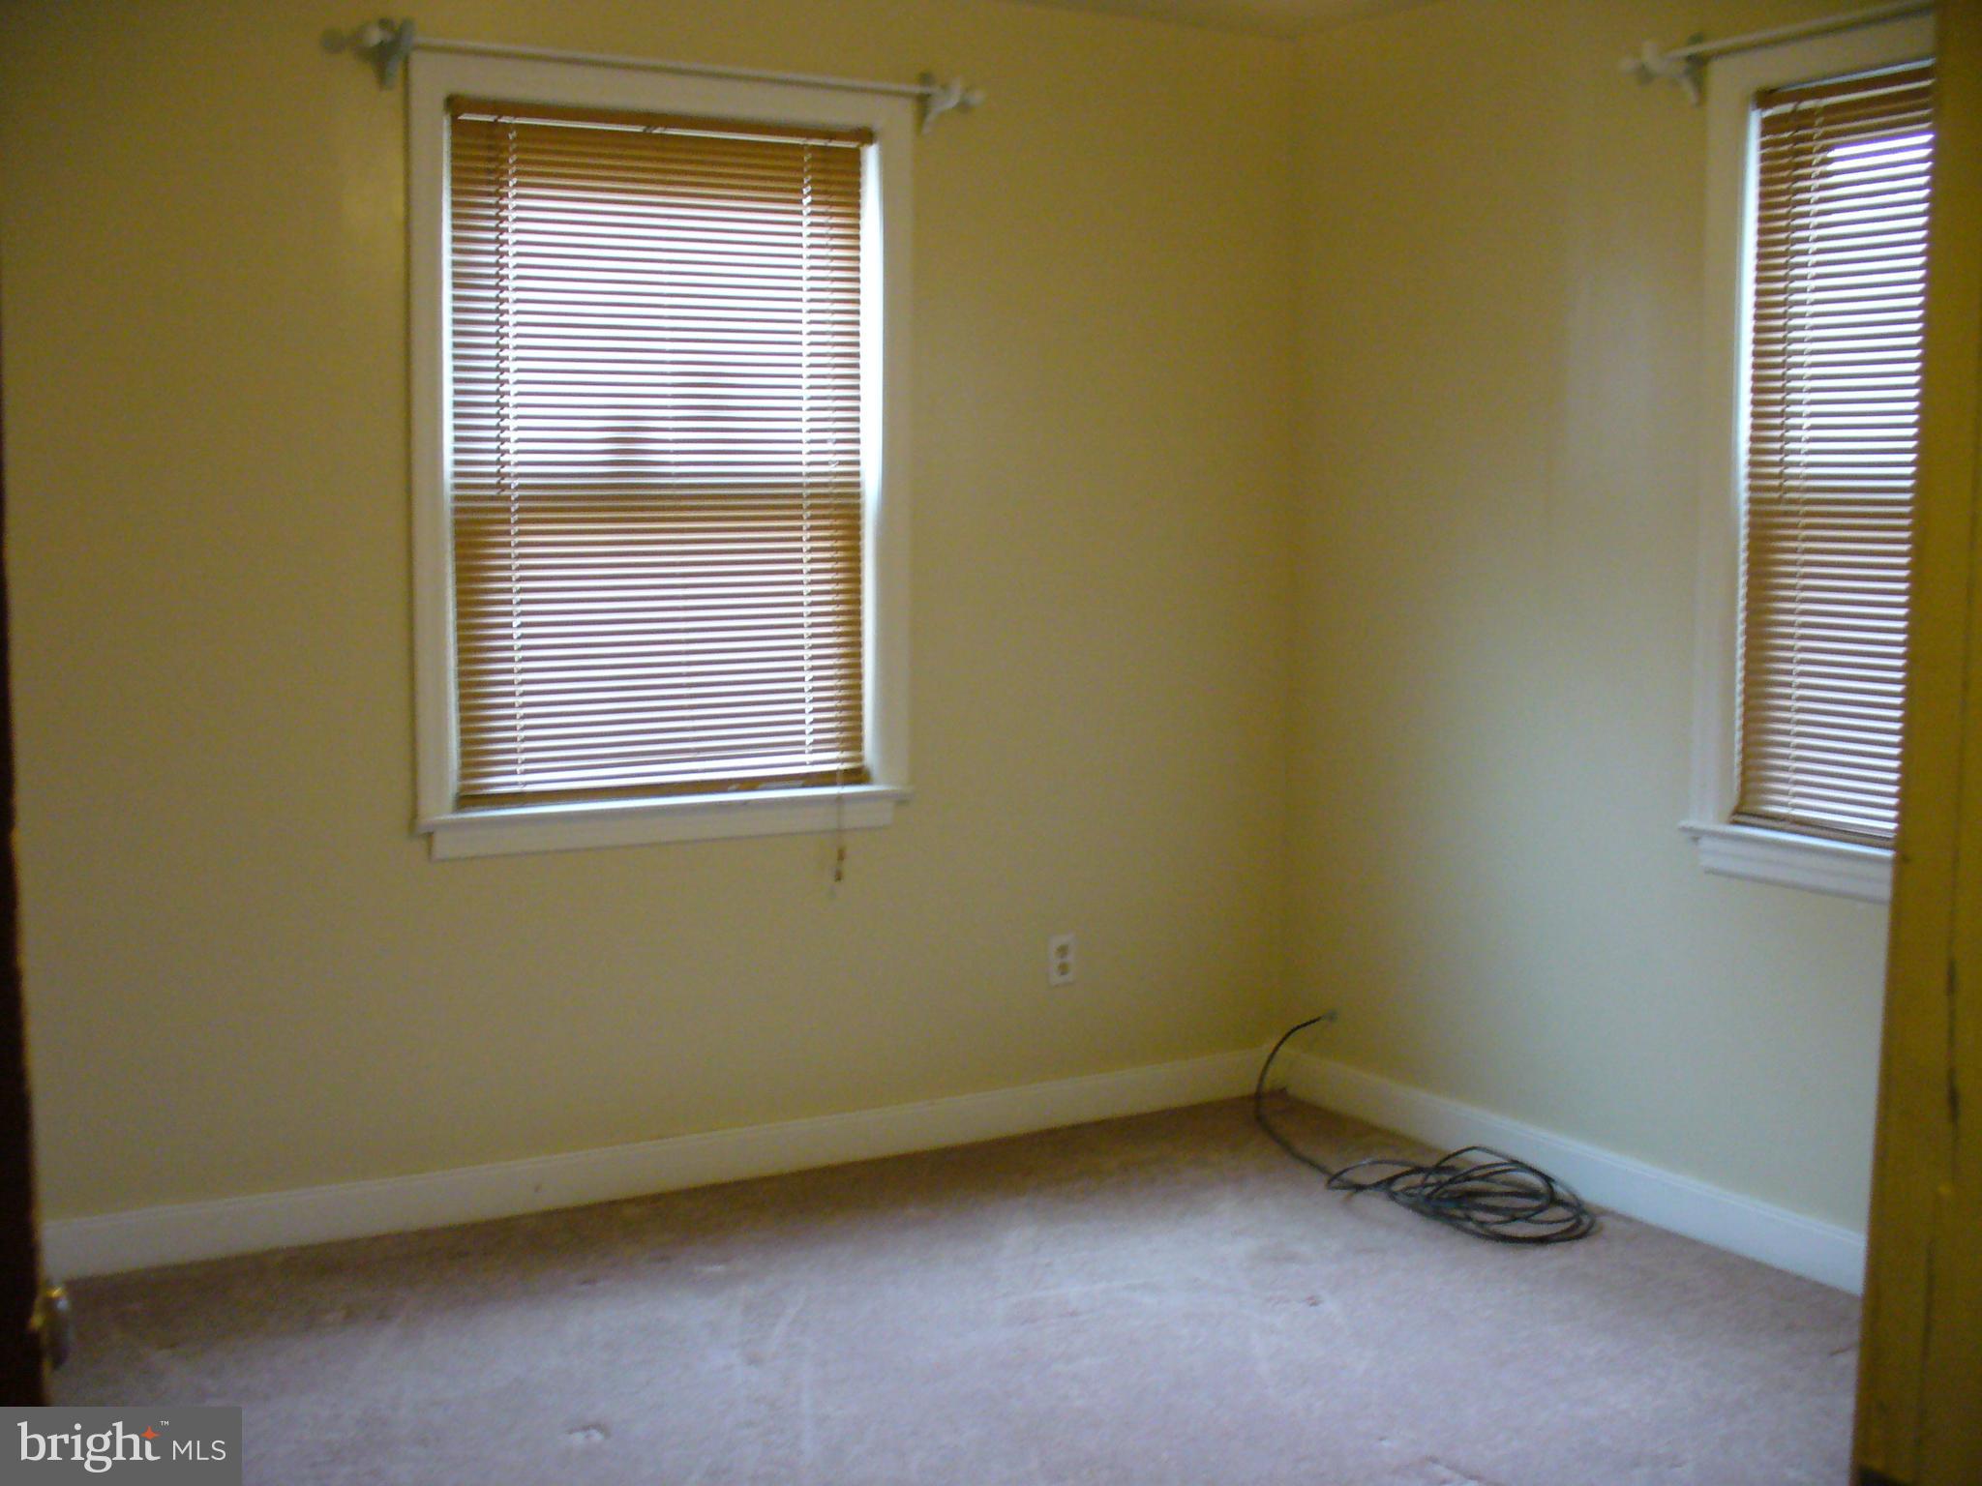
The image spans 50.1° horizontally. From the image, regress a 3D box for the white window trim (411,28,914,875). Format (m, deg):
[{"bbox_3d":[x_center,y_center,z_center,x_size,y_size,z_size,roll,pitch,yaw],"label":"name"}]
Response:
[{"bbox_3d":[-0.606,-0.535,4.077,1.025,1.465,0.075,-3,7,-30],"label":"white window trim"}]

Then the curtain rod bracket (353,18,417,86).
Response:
[{"bbox_3d":[-1.058,-1.202,3.691,0.090,0.105,0.110,-3,7,-30],"label":"curtain rod bracket"}]

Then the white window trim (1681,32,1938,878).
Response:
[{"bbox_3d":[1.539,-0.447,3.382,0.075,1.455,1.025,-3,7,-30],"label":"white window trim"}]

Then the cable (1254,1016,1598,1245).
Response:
[{"bbox_3d":[0.839,0.776,4.331,0.390,0.210,0.980,-3,7,-30],"label":"cable"}]

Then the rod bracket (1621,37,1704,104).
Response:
[{"bbox_3d":[1.201,-1.203,3.798,0.110,0.105,0.090,-3,7,-30],"label":"rod bracket"}]

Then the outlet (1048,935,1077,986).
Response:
[{"bbox_3d":[0.159,0.477,4.630,0.070,0.114,0.010,-3,7,-30],"label":"outlet"}]

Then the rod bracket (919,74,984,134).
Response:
[{"bbox_3d":[-0.073,-1.281,4.260,0.090,0.105,0.110,-3,7,-30],"label":"rod bracket"}]

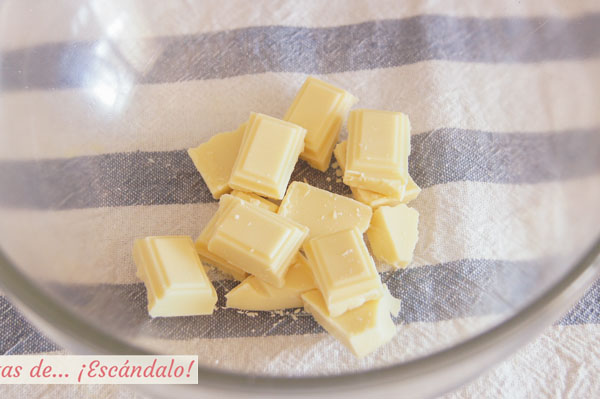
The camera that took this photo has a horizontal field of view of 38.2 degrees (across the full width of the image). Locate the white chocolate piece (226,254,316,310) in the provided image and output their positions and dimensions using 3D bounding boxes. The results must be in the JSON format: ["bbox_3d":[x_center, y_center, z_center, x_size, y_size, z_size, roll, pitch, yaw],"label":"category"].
[{"bbox_3d":[-0.009,0.028,0.279,0.027,0.009,0.017,0,64,0],"label":"white chocolate piece"}]

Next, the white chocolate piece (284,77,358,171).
[{"bbox_3d":[0.007,-0.028,0.305,0.019,0.010,0.027,20,79,23],"label":"white chocolate piece"}]

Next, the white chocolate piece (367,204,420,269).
[{"bbox_3d":[0.036,0.014,0.336,0.016,0.011,0.022,-14,63,-7],"label":"white chocolate piece"}]

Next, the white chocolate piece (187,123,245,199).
[{"bbox_3d":[-0.030,-0.015,0.353,0.027,0.009,0.022,-22,64,-11],"label":"white chocolate piece"}]

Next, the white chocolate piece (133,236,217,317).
[{"bbox_3d":[-0.047,0.029,0.329,0.024,0.010,0.027,-12,63,-6],"label":"white chocolate piece"}]

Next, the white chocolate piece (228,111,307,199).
[{"bbox_3d":[-0.011,-0.016,0.290,0.019,0.010,0.027,18,73,1],"label":"white chocolate piece"}]

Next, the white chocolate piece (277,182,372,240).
[{"bbox_3d":[0.009,0.009,0.337,0.031,0.010,0.023,18,63,9],"label":"white chocolate piece"}]

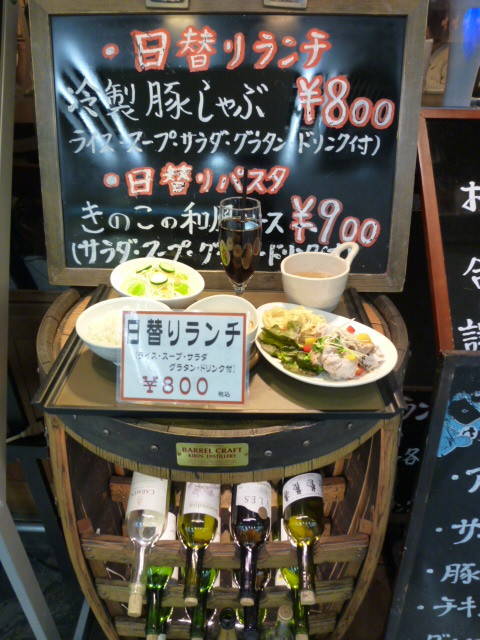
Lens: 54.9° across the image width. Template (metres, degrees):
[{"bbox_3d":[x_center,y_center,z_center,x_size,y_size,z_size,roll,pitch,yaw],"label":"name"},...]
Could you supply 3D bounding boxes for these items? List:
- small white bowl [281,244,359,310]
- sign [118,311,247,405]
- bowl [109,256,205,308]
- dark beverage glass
[{"bbox_3d":[0.129,-0.067,0.749,0.131,0.082,0.108,-19,37,-28],"label":"small white bowl"},{"bbox_3d":[-0.069,0.045,0.551,0.154,0.112,0.006,1,1,2],"label":"sign"},{"bbox_3d":[-0.132,-0.048,0.740,0.147,0.056,0.147,4,32,-2],"label":"bowl"},{"bbox_3d":[0.000,-0.087,0.690,0.063,0.177,0.063,1,32,1],"label":"dark beverage glass"}]

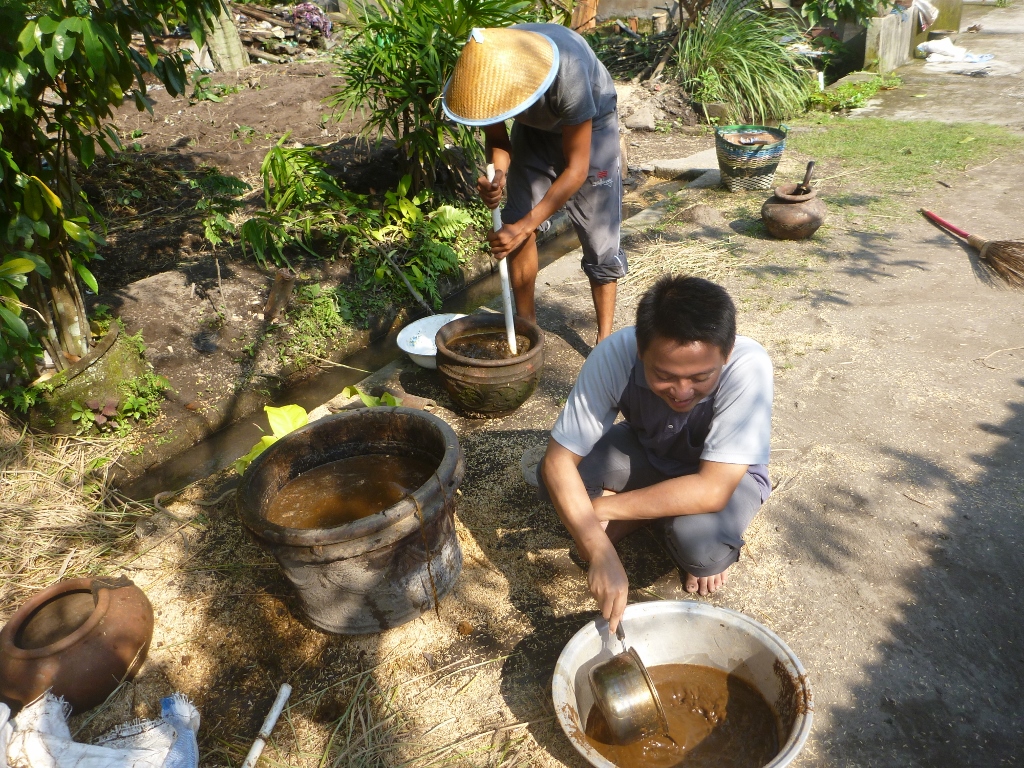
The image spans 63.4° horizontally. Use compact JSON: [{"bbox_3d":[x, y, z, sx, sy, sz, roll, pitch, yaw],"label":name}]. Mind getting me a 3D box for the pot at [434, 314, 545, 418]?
[{"bbox_3d":[-0.065,-0.045,2.798,0.360,0.262,0.360,-4,28,2],"label":"pot"}]

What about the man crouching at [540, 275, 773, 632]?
[{"bbox_3d":[0.302,0.126,1.802,0.500,0.840,0.660,2,29,13],"label":"man crouching"}]

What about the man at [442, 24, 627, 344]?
[{"bbox_3d":[0.068,-0.599,2.857,0.520,1.160,0.720,17,35,36],"label":"man"}]

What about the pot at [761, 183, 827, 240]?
[{"bbox_3d":[1.387,-0.843,4.079,0.309,0.239,0.309,-4,28,2],"label":"pot"}]

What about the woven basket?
[{"bbox_3d":[1.404,-1.326,4.901,0.401,0.315,0.401,-5,28,0],"label":"woven basket"}]

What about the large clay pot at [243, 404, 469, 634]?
[{"bbox_3d":[-0.362,0.336,2.041,0.533,0.349,0.533,-8,28,2],"label":"large clay pot"}]

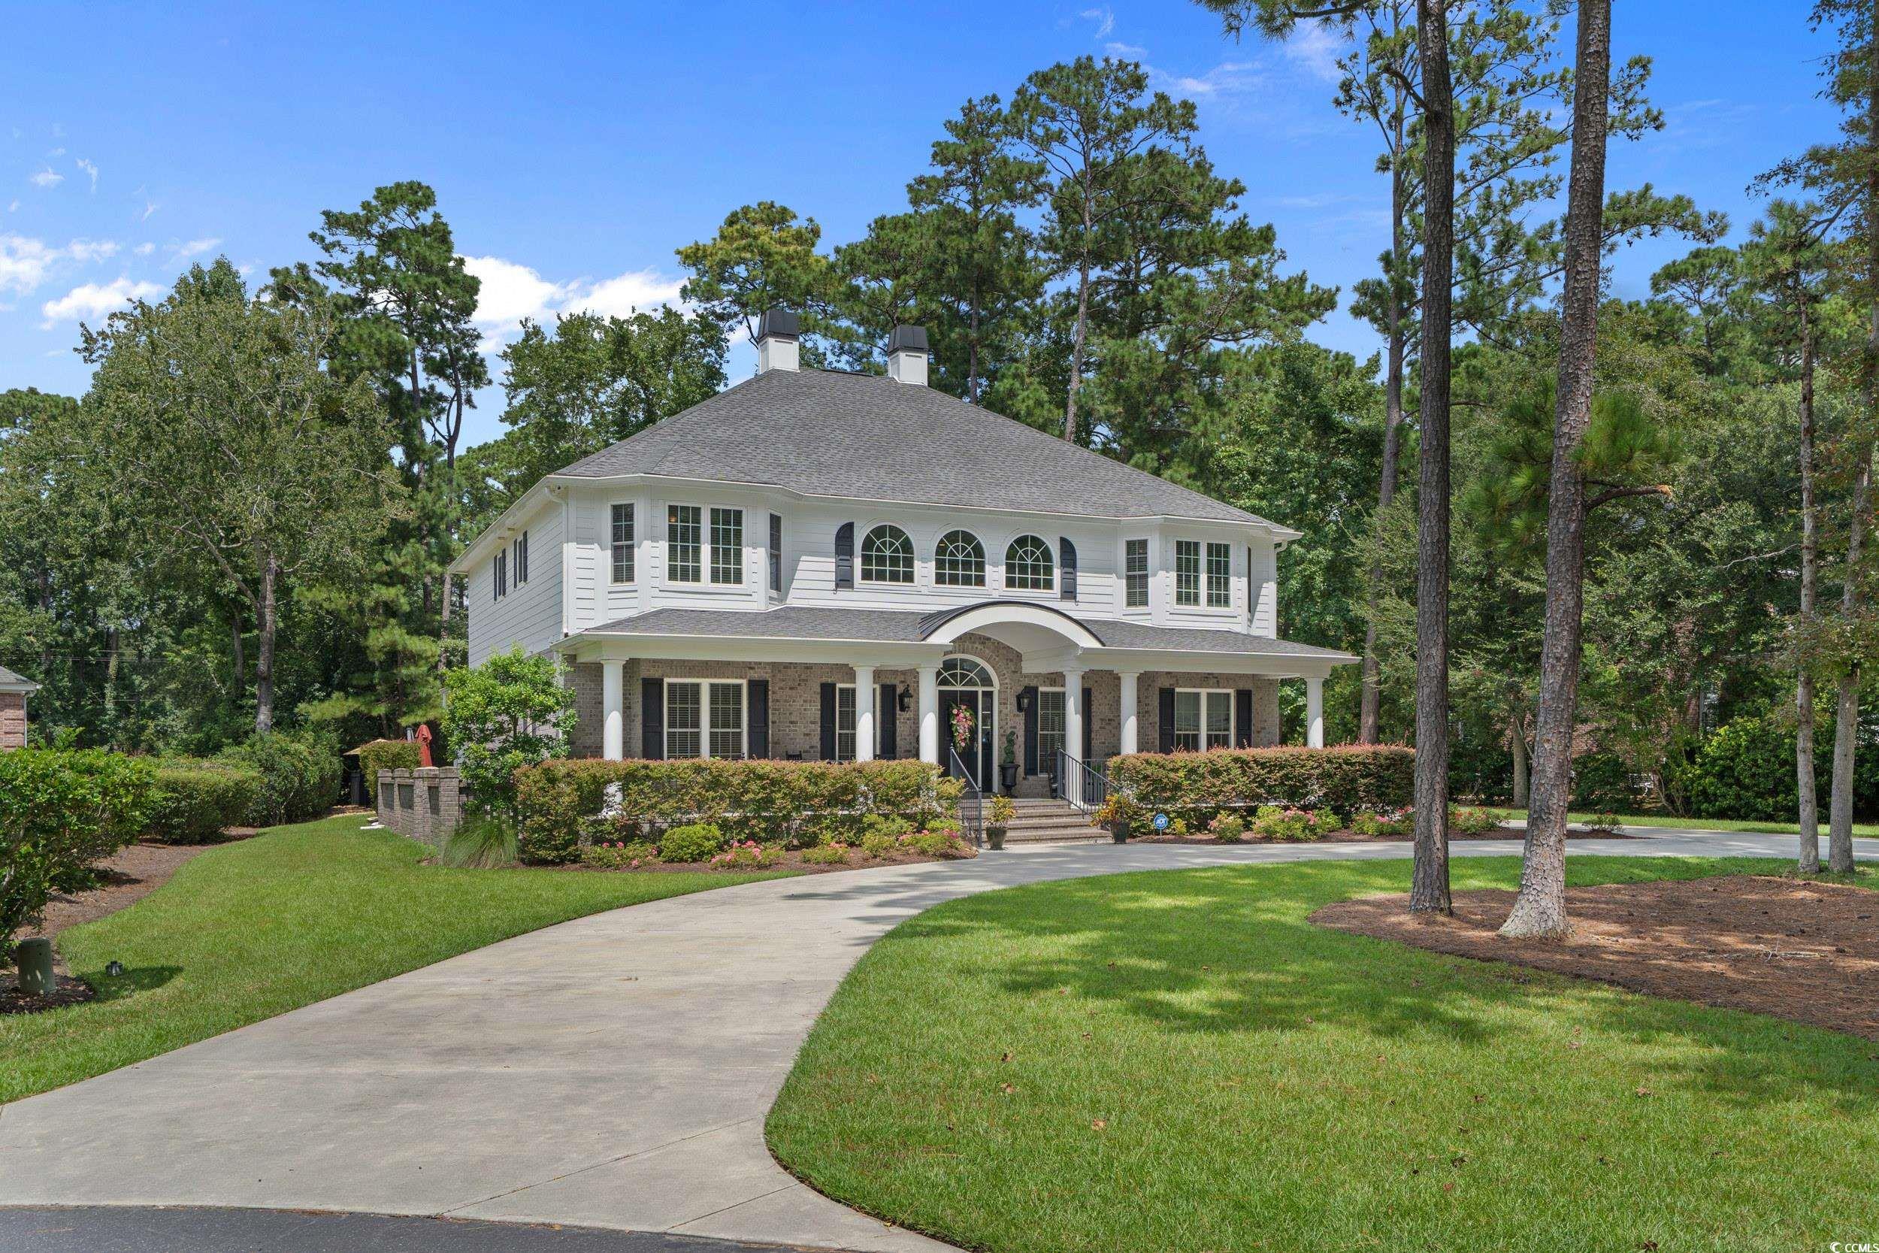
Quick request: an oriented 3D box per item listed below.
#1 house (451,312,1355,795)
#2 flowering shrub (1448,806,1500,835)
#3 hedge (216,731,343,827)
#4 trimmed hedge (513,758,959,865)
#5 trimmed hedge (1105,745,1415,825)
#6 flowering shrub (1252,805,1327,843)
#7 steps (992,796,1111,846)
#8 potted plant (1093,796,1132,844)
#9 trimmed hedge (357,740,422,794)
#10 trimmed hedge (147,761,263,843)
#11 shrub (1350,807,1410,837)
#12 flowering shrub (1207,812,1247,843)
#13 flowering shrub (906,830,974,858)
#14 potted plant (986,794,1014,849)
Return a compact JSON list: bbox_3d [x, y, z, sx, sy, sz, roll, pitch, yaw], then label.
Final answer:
[{"bbox_3d":[-1.700,-1.500,32.400,16.400,12.000,14.300,2,-4,-26],"label":"house"},{"bbox_3d":[10.612,3.876,28.100,1.100,0.580,0.950,2,-4,-26],"label":"flowering shrub"},{"bbox_3d":[-15.300,3.470,32.500,2.300,2.050,3.400,1,-3,-15],"label":"hedge"},{"bbox_3d":[-3.180,2.950,23.000,7.100,1.500,1.050,2,-4,-26],"label":"trimmed hedge"},{"bbox_3d":[6.450,3.170,27.500,7.100,1.520,1.150,1,-3,-24],"label":"trimmed hedge"},{"bbox_3d":[6.580,3.700,26.500,1.300,0.640,0.950,1,-3,-24],"label":"flowering shrub"},{"bbox_3d":[1.680,3.530,25.500,2.400,0.800,1.350,1,-3,-24],"label":"steps"},{"bbox_3d":[3.196,3.572,26.000,0.680,0.840,0.640,0,-4,0],"label":"potted plant"},{"bbox_3d":[-14.416,4.044,37.000,1.800,2.100,1.600,2,-4,-26],"label":"trimmed hedge"},{"bbox_3d":[-14.050,3.340,27.000,1.800,1.430,2.600,1,-3,-15],"label":"trimmed hedge"},{"bbox_3d":[8.700,3.849,27.700,1.200,0.580,0.950,2,-4,-26],"label":"shrub"},{"bbox_3d":[5.391,3.765,26.400,0.720,0.580,0.660,0,-4,0],"label":"flowering shrub"},{"bbox_3d":[0.000,3.590,23.300,1.000,0.430,0.800,1,-3,-24],"label":"flowering shrub"},{"bbox_3d":[1.055,3.390,24.400,0.480,0.940,0.480,0,-3,0],"label":"potted plant"}]

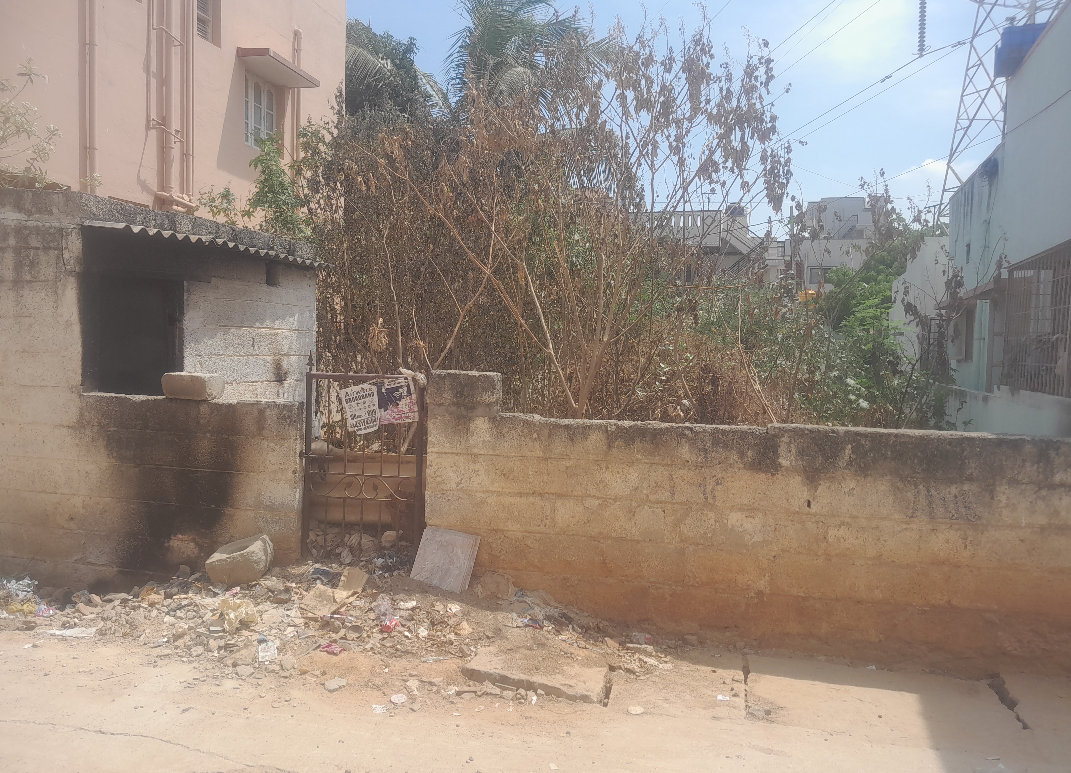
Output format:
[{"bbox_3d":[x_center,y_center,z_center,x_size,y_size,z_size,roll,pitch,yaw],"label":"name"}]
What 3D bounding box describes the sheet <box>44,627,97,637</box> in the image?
[{"bbox_3d":[-2.562,1.353,4.596,0.280,0.030,0.140,0,0,4],"label":"sheet"}]

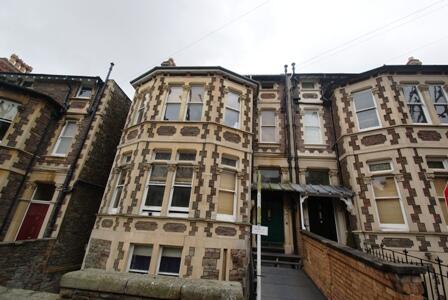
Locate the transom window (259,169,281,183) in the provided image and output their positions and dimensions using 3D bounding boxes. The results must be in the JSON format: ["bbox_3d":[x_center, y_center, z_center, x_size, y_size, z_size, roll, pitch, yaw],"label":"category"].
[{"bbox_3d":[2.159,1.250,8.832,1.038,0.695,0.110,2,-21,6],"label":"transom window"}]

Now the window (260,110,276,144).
[{"bbox_3d":[2.295,-1.189,9.672,0.835,1.879,0.120,2,-21,6],"label":"window"}]

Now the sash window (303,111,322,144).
[{"bbox_3d":[4.434,-1.114,9.441,0.896,1.879,0.120,2,-21,6],"label":"sash window"}]

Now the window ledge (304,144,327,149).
[{"bbox_3d":[4.333,-0.153,8.902,1.012,0.153,0.220,2,-21,6],"label":"window ledge"}]

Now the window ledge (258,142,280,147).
[{"bbox_3d":[2.196,-0.228,9.132,1.062,0.153,0.220,2,-21,6],"label":"window ledge"}]

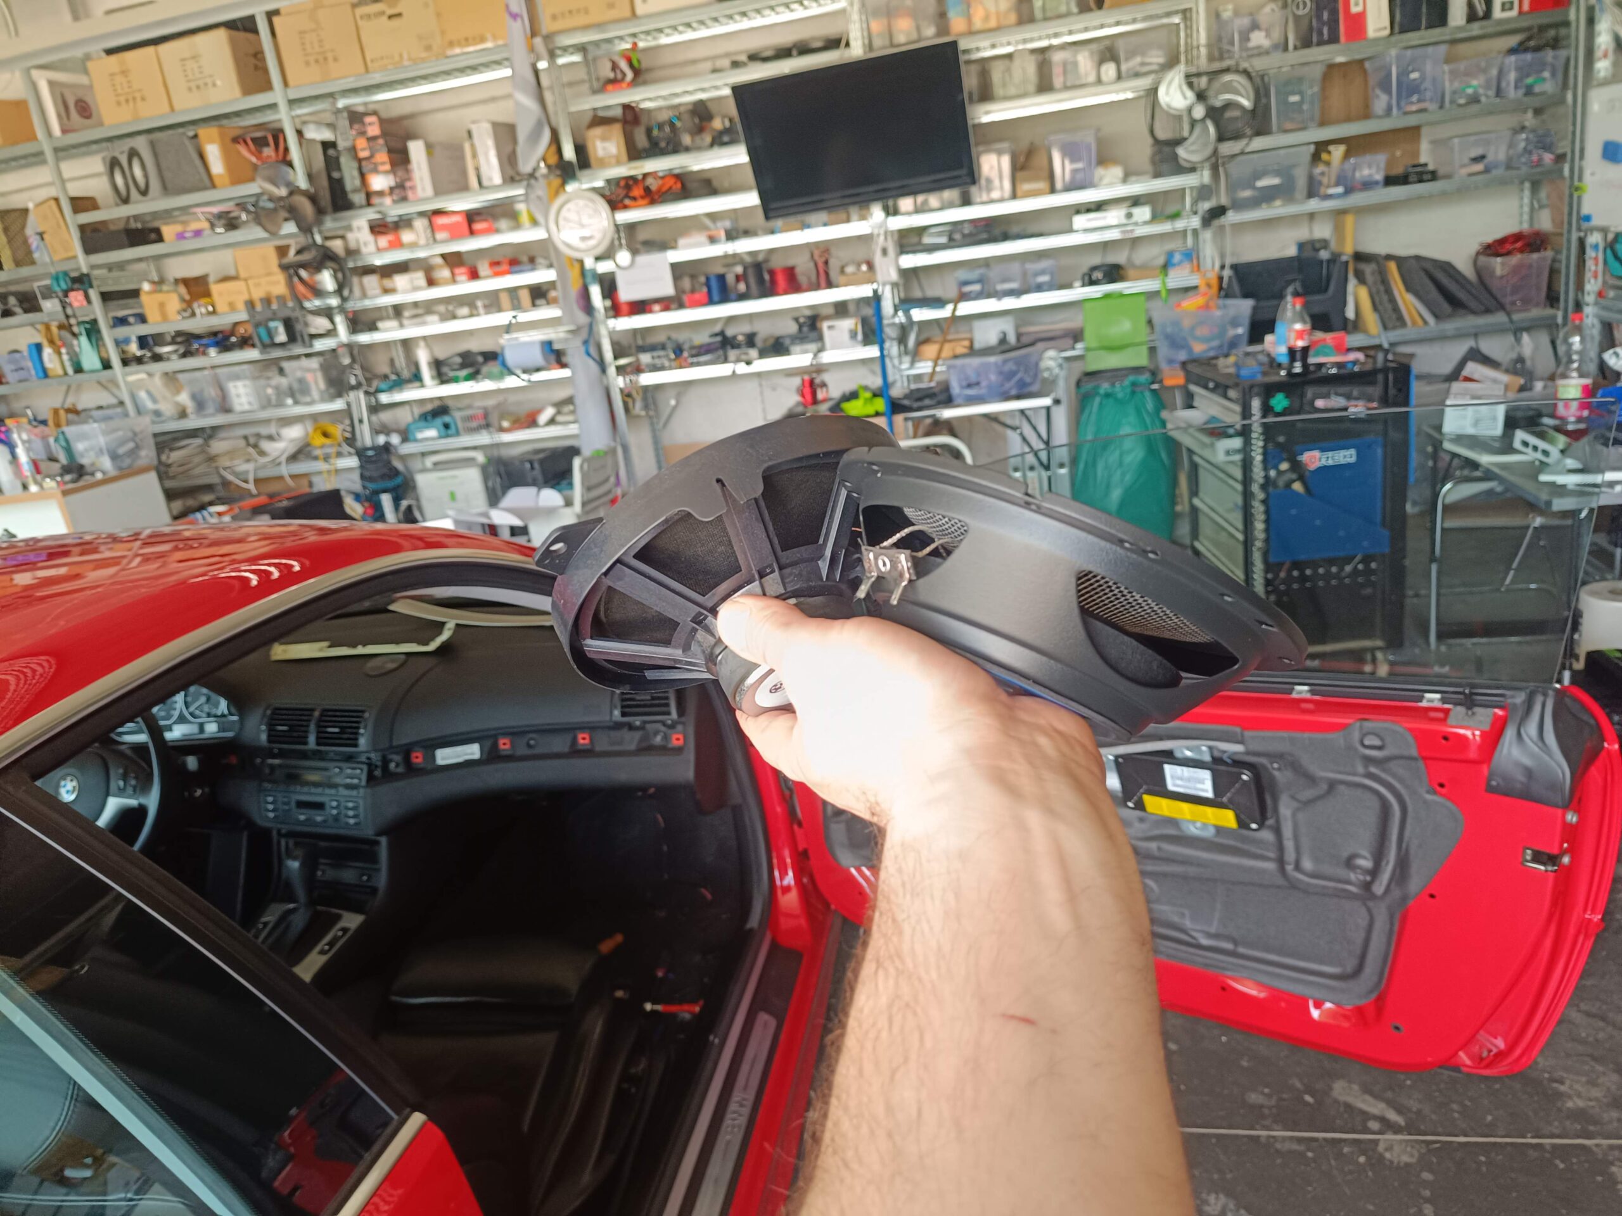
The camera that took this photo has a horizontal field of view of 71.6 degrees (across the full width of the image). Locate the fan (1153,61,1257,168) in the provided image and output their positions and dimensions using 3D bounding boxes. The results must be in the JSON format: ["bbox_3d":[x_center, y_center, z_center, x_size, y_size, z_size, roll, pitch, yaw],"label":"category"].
[{"bbox_3d":[1.450,-1.813,4.130,0.365,0.370,0.200,-4,17,15],"label":"fan"}]

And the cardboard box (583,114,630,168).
[{"bbox_3d":[-0.883,-2.070,5.033,0.174,0.197,0.140,-4,17,15],"label":"cardboard box"}]

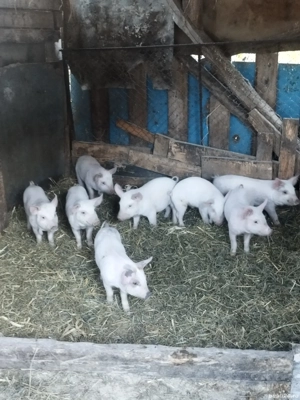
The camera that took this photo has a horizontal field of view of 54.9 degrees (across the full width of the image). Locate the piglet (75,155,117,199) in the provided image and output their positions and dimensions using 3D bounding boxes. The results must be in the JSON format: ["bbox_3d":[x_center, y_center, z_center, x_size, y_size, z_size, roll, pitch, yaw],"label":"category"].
[{"bbox_3d":[-0.553,-0.219,2.793,0.198,0.339,0.540,-16,26,-35],"label":"piglet"}]

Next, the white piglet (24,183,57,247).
[{"bbox_3d":[-0.726,0.104,1.922,0.199,0.360,0.562,-10,23,-25],"label":"white piglet"}]

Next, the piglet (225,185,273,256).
[{"bbox_3d":[0.625,0.131,1.841,0.232,0.369,0.548,1,21,3],"label":"piglet"}]

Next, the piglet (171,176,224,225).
[{"bbox_3d":[0.358,0.029,2.158,0.452,0.330,0.176,-1,21,-4],"label":"piglet"}]

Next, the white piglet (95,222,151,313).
[{"bbox_3d":[-0.152,0.323,1.372,0.218,0.347,0.533,-7,22,-19],"label":"white piglet"}]

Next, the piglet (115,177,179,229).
[{"bbox_3d":[0.003,0.039,2.099,0.573,0.356,0.214,-16,26,-35],"label":"piglet"}]

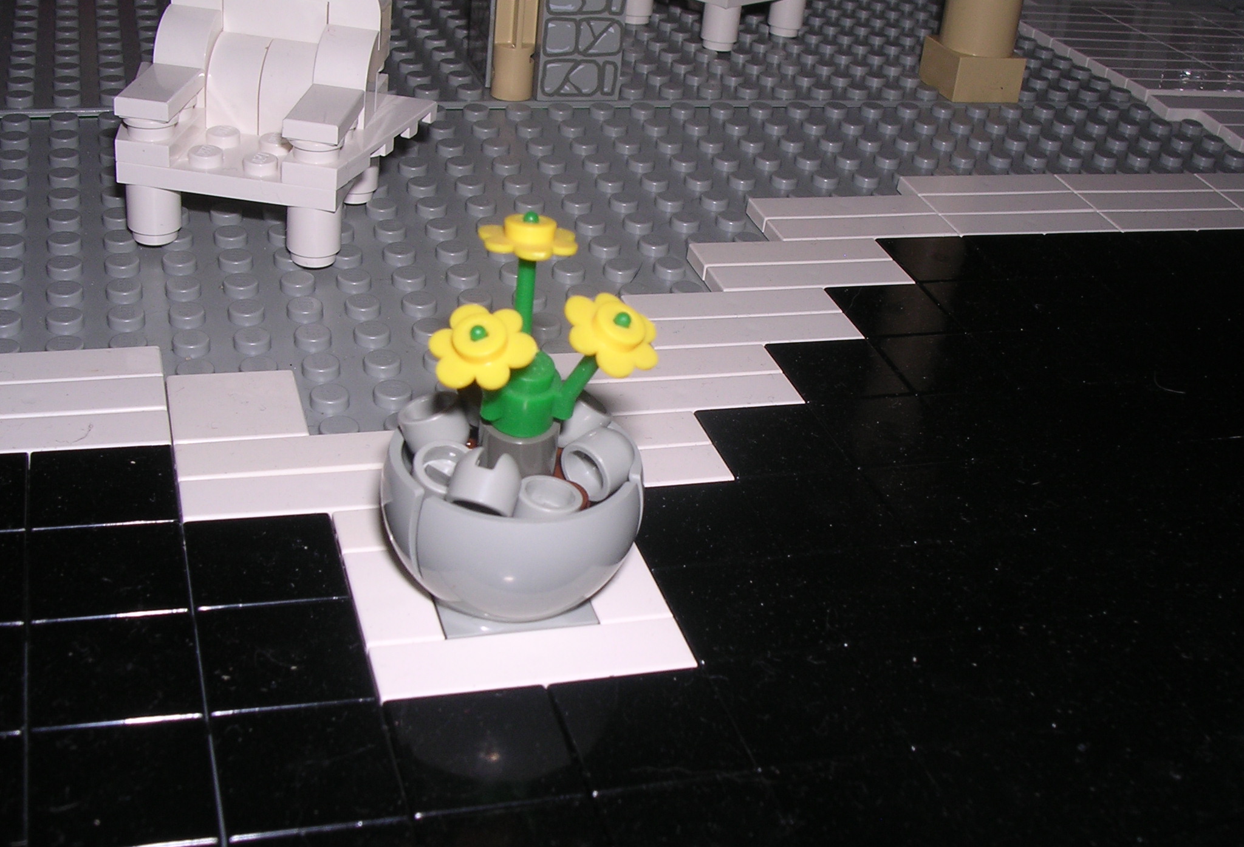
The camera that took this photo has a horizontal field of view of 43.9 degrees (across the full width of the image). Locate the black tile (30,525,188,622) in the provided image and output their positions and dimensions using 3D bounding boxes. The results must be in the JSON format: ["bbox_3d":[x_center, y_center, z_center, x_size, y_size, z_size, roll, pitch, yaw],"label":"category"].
[{"bbox_3d":[-0.053,0.016,0.159,0.016,0.003,0.016,-4,32,-17],"label":"black tile"}]

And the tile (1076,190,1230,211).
[{"bbox_3d":[0.098,-0.039,0.282,0.032,0.003,0.008,-4,32,-17],"label":"tile"}]

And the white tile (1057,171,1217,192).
[{"bbox_3d":[0.096,-0.044,0.291,0.032,0.003,0.008,-4,32,-17],"label":"white tile"}]

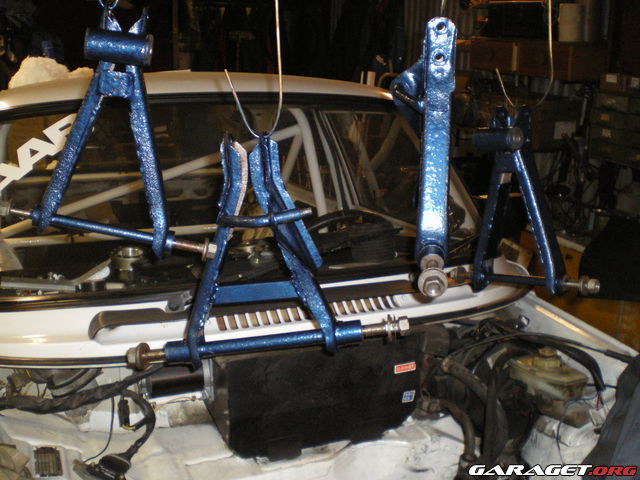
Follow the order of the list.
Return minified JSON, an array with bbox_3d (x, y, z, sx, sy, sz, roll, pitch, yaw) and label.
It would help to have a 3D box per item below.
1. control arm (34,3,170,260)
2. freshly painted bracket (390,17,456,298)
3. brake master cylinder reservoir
[{"bbox_3d":[-0.271,-0.145,0.899,0.200,0.300,0.075,11,9,12],"label":"control arm"},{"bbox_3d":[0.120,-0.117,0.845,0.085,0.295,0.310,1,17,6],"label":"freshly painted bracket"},{"bbox_3d":[0.463,0.294,1.420,0.085,0.125,0.140,-11,18,-37],"label":"brake master cylinder reservoir"}]

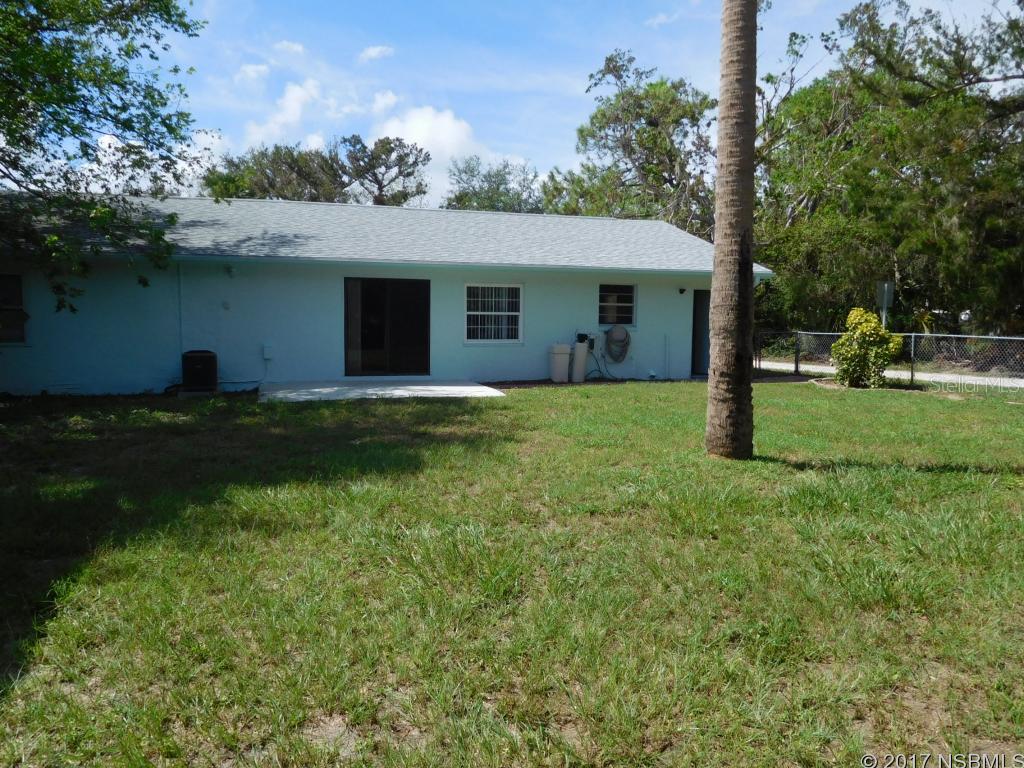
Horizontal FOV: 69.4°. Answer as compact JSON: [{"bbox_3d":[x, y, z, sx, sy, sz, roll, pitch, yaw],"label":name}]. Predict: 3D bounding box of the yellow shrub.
[{"bbox_3d":[8.305,-0.842,17.300,1.580,1.850,1.450,2,5,14],"label":"yellow shrub"}]

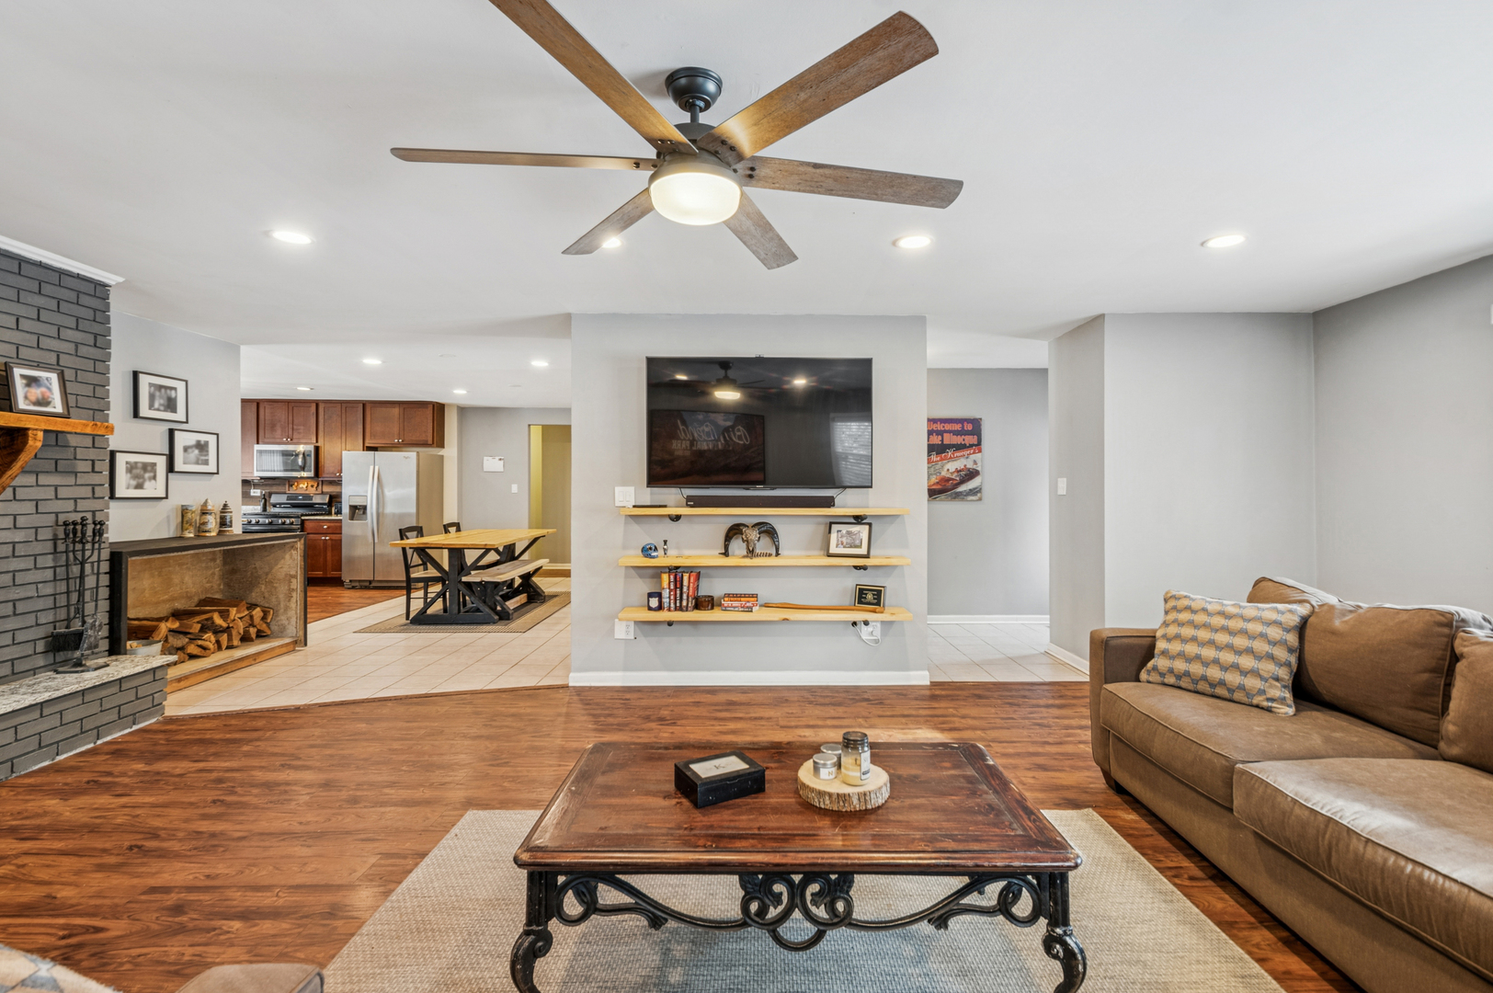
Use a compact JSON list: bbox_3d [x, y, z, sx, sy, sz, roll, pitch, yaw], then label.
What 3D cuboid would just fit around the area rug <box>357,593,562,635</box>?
[{"bbox_3d":[-2.740,1.200,6.630,1.526,0.010,2.270,0,0,0],"label":"area rug"}]

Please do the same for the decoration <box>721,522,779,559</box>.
[{"bbox_3d":[0.033,0.270,3.850,0.361,0.228,0.130,0,0,0],"label":"decoration"}]

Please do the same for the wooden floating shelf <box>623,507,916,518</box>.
[{"bbox_3d":[0.114,0.092,3.847,1.737,0.041,0.235,0,0,0],"label":"wooden floating shelf"}]

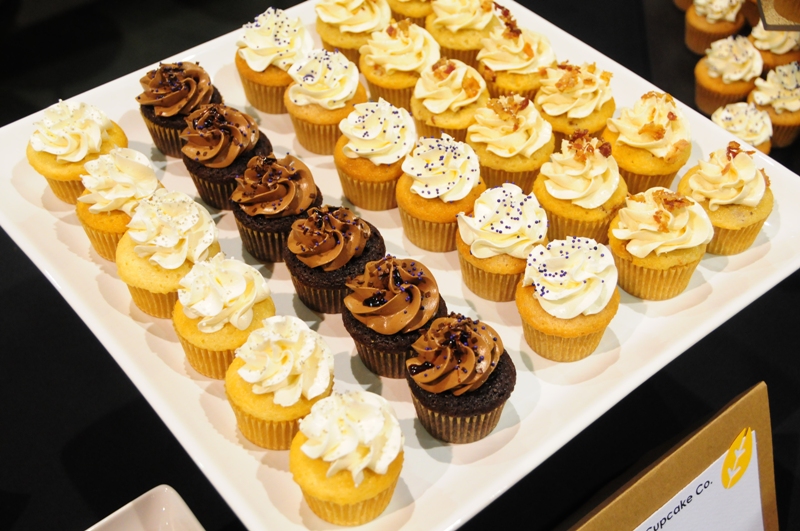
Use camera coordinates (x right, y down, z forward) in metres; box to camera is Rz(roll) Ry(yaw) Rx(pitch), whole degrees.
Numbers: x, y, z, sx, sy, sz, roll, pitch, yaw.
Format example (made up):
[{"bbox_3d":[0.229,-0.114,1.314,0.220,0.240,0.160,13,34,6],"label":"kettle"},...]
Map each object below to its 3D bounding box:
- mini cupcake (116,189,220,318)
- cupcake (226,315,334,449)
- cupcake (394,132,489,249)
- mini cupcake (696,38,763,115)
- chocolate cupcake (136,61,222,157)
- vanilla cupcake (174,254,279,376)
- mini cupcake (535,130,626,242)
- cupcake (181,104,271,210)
[{"bbox_3d":[-0.112,-0.009,0.492,0.050,0.060,0.050,1,46,-1],"label":"mini cupcake"},{"bbox_3d":[-0.053,0.050,0.449,0.047,0.057,0.047,3,45,0],"label":"cupcake"},{"bbox_3d":[0.023,-0.043,0.560,0.050,0.064,0.050,1,46,0],"label":"cupcake"},{"bbox_3d":[0.243,-0.141,0.756,0.049,0.054,0.049,3,45,0],"label":"mini cupcake"},{"bbox_3d":[-0.125,-0.092,0.578,0.048,0.053,0.048,1,46,-1],"label":"chocolate cupcake"},{"bbox_3d":[-0.082,0.022,0.477,0.048,0.054,0.048,3,45,0],"label":"vanilla cupcake"},{"bbox_3d":[0.095,-0.044,0.535,0.049,0.057,0.049,1,46,-1],"label":"mini cupcake"},{"bbox_3d":[-0.093,-0.061,0.547,0.049,0.055,0.049,1,46,-1],"label":"cupcake"}]

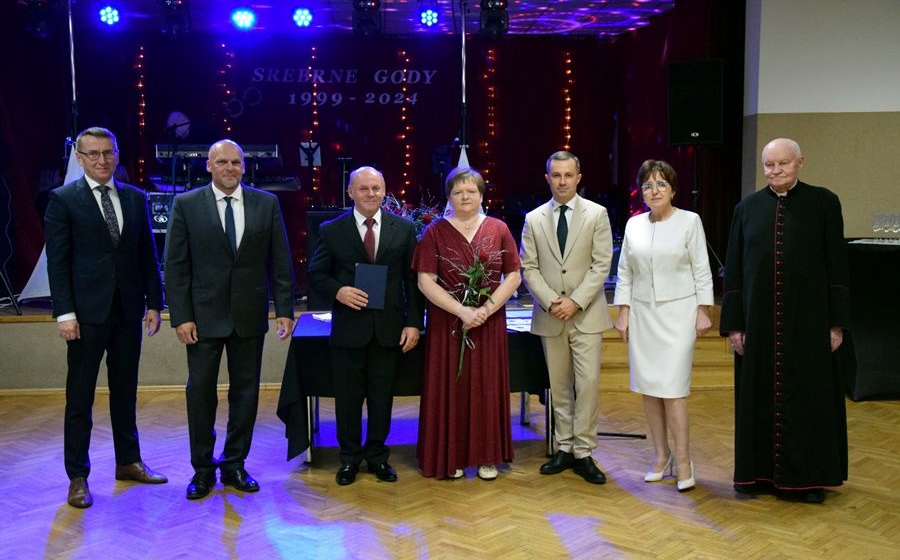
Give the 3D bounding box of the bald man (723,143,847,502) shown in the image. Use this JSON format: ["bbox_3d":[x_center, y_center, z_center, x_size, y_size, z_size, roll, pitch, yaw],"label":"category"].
[{"bbox_3d":[1.680,0.184,5.262,0.650,1.784,0.430,2,5,26],"label":"bald man"}]

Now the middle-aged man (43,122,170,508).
[{"bbox_3d":[-1.770,0.166,5.359,0.530,1.860,0.420,-3,6,-28],"label":"middle-aged man"}]

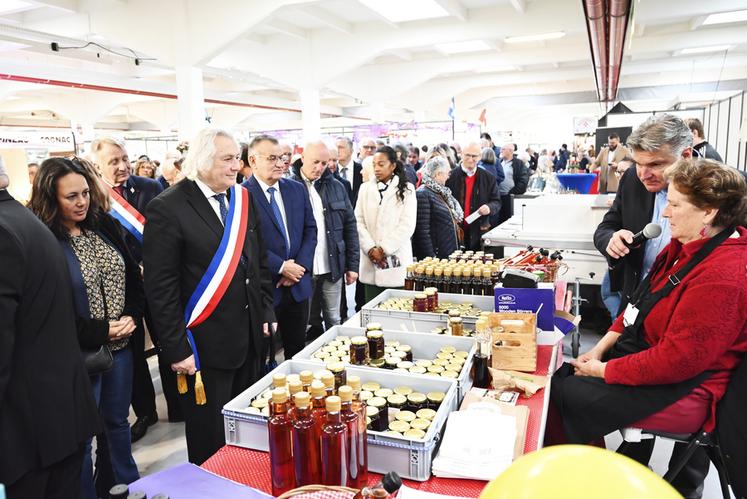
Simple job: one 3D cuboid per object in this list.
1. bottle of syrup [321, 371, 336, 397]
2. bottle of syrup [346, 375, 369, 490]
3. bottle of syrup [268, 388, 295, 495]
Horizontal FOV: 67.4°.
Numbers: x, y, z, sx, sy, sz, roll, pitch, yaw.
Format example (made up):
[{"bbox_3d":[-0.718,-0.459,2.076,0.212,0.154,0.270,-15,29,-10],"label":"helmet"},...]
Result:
[{"bbox_3d":[-0.116,0.455,1.469,0.061,0.280,0.061,-1,10,-6],"label":"bottle of syrup"},{"bbox_3d":[-0.048,0.461,1.437,0.061,0.280,0.061,-1,10,-6],"label":"bottle of syrup"},{"bbox_3d":[-0.225,0.473,1.368,0.061,0.280,0.061,-1,10,-6],"label":"bottle of syrup"}]

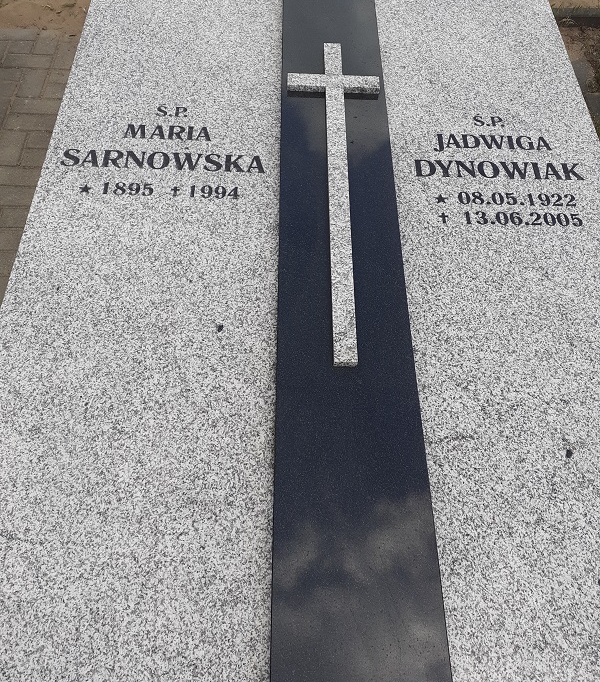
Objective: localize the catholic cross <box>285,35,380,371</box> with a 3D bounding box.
[{"bbox_3d":[0.096,-0.413,1.577,0.259,0.019,1.079,1,59,-2],"label":"catholic cross"}]

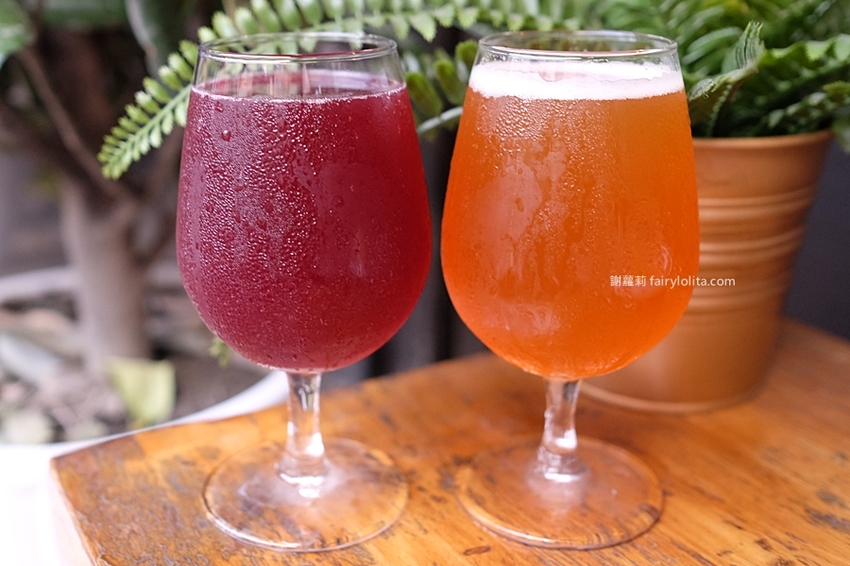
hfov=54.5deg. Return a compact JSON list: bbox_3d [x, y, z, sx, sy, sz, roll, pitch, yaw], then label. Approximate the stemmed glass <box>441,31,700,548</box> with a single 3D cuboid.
[{"bbox_3d":[0.051,0.002,0.294,0.088,0.167,0.088,0,21,0],"label":"stemmed glass"}]

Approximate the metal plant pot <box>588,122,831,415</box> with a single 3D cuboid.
[{"bbox_3d":[0.119,-0.020,0.403,0.124,0.127,0.124,0,21,0],"label":"metal plant pot"}]

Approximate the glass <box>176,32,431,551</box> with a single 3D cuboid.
[{"bbox_3d":[-0.043,0.002,0.294,0.088,0.167,0.088,0,21,0],"label":"glass"}]

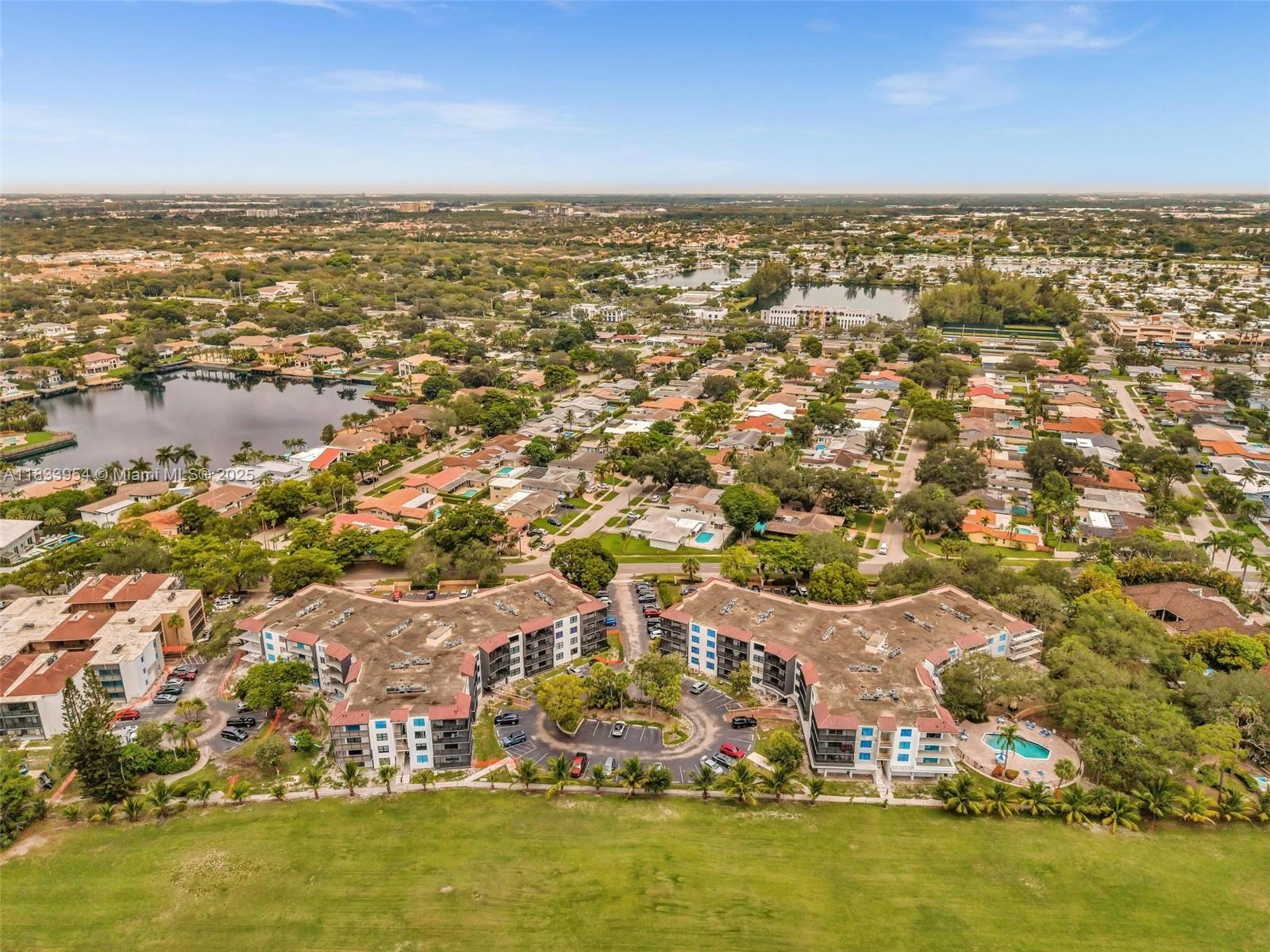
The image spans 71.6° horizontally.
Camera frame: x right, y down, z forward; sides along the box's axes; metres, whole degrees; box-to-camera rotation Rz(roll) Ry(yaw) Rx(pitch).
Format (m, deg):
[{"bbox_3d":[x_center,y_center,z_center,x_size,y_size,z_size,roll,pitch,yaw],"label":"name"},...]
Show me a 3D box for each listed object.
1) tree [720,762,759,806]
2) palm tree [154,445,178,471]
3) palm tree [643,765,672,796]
[{"bbox_3d":[18.050,52.820,150.750,7.200,7.100,7.200,0,18,0],"label":"tree"},{"bbox_3d":[-166.074,-4.165,313.338,7.600,12.490,7.600,0,18,0],"label":"palm tree"},{"bbox_3d":[4.010,52.890,153.970,5.100,5.000,5.100,0,18,0],"label":"palm tree"}]

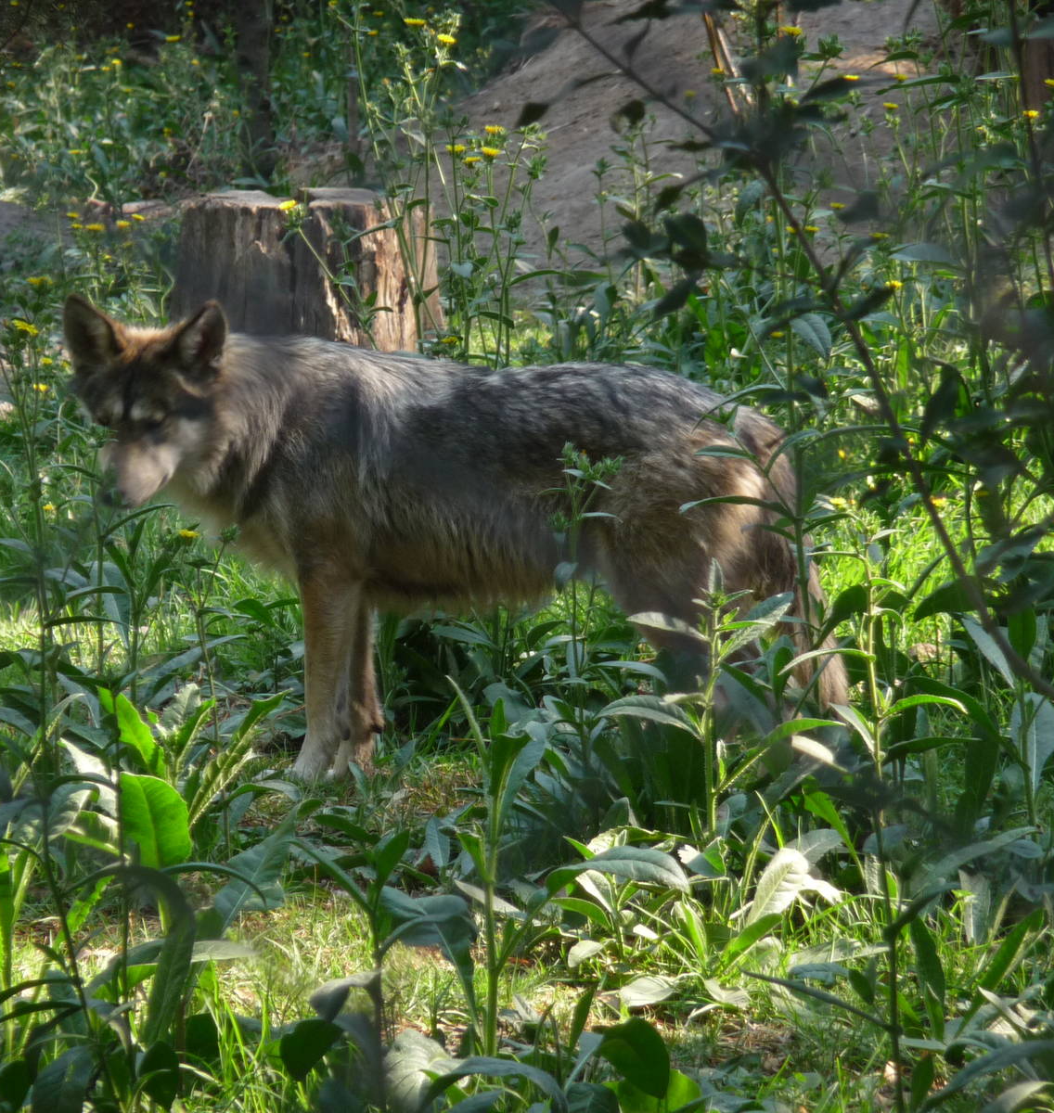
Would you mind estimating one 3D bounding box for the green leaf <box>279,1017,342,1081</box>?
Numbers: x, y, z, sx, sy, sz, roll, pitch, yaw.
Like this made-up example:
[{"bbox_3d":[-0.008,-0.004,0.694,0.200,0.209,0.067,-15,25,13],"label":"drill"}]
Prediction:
[{"bbox_3d":[-0.274,0.623,15.200,0.079,0.078,0.050,0,6,0],"label":"green leaf"}]

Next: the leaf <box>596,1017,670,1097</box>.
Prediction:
[{"bbox_3d":[0.137,0.646,15.500,0.096,0.101,0.050,0,6,0],"label":"leaf"}]

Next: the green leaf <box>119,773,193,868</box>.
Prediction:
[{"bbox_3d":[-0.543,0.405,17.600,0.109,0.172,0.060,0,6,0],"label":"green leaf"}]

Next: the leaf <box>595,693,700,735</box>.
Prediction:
[{"bbox_3d":[0.182,0.239,18.200,0.151,0.057,0.060,0,6,0],"label":"leaf"}]

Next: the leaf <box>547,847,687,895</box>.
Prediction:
[{"bbox_3d":[0.124,0.429,16.400,0.196,0.063,0.070,0,6,0],"label":"leaf"}]

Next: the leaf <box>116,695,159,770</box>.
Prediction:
[{"bbox_3d":[-0.588,0.264,18.100,0.066,0.113,0.050,0,6,0],"label":"leaf"}]

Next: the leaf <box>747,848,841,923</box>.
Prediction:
[{"bbox_3d":[0.382,0.472,17.200,0.135,0.102,0.080,0,6,0],"label":"leaf"}]

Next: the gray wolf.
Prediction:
[{"bbox_3d":[-0.117,-0.031,19.500,1.250,0.765,0.360,1,6,7],"label":"gray wolf"}]

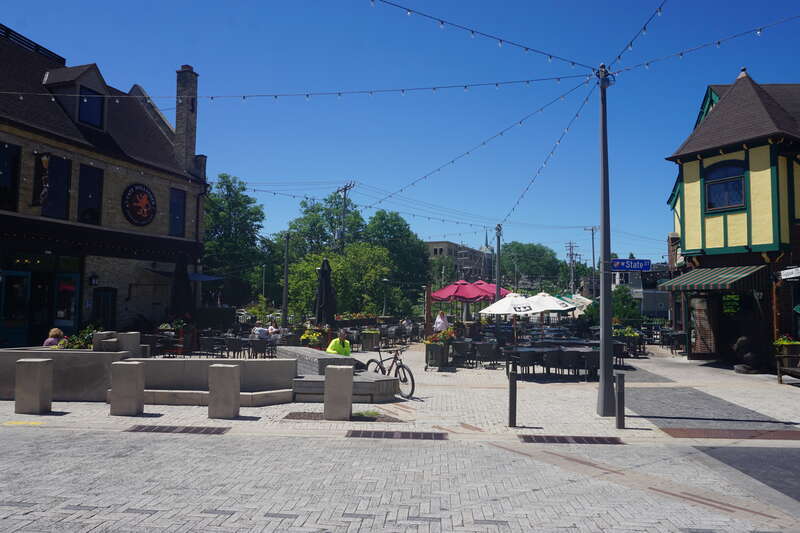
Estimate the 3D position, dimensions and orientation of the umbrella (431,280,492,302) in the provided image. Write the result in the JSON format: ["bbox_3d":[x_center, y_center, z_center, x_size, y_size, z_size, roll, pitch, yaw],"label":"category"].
[{"bbox_3d":[2.558,1.919,22.000,2.650,2.700,2.650,1,-3,0],"label":"umbrella"}]

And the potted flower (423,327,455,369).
[{"bbox_3d":[1.177,2.507,16.300,0.920,1.300,0.850,1,-3,-3],"label":"potted flower"}]

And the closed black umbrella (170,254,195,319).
[{"bbox_3d":[-7.832,1.398,19.200,0.780,3.470,0.780,1,-4,0],"label":"closed black umbrella"}]

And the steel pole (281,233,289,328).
[{"bbox_3d":[-7.224,0.959,33.495,0.330,5.970,0.330,1,-3,0],"label":"steel pole"}]

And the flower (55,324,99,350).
[{"bbox_3d":[-7.110,1.646,11.719,0.900,0.680,0.700,1,-3,0],"label":"flower"}]

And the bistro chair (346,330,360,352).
[{"bbox_3d":[-1.901,3.066,21.800,0.540,0.840,0.570,2,-3,-17],"label":"bistro chair"}]

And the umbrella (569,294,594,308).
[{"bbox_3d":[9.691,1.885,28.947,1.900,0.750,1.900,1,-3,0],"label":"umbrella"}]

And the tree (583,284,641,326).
[{"bbox_3d":[16.263,3.383,41.000,4.300,4.000,4.000,1,-3,0],"label":"tree"}]

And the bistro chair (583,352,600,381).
[{"bbox_3d":[5.509,2.769,15.300,0.540,0.800,0.560,1,-4,0],"label":"bistro chair"}]

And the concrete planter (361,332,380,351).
[{"bbox_3d":[-1.216,3.164,22.200,0.780,0.760,0.750,1,-3,-3],"label":"concrete planter"}]

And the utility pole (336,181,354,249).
[{"bbox_3d":[-4.089,-0.879,40.000,0.450,11.000,2.400,2,-4,-26],"label":"utility pole"}]

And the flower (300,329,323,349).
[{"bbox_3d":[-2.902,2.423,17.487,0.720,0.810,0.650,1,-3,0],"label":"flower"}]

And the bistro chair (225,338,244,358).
[{"bbox_3d":[-6.115,3.004,19.700,0.550,0.820,0.580,0,-3,14],"label":"bistro chair"}]

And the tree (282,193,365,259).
[{"bbox_3d":[-6.814,-0.757,48.119,7.200,11.100,6.800,1,-3,0],"label":"tree"}]

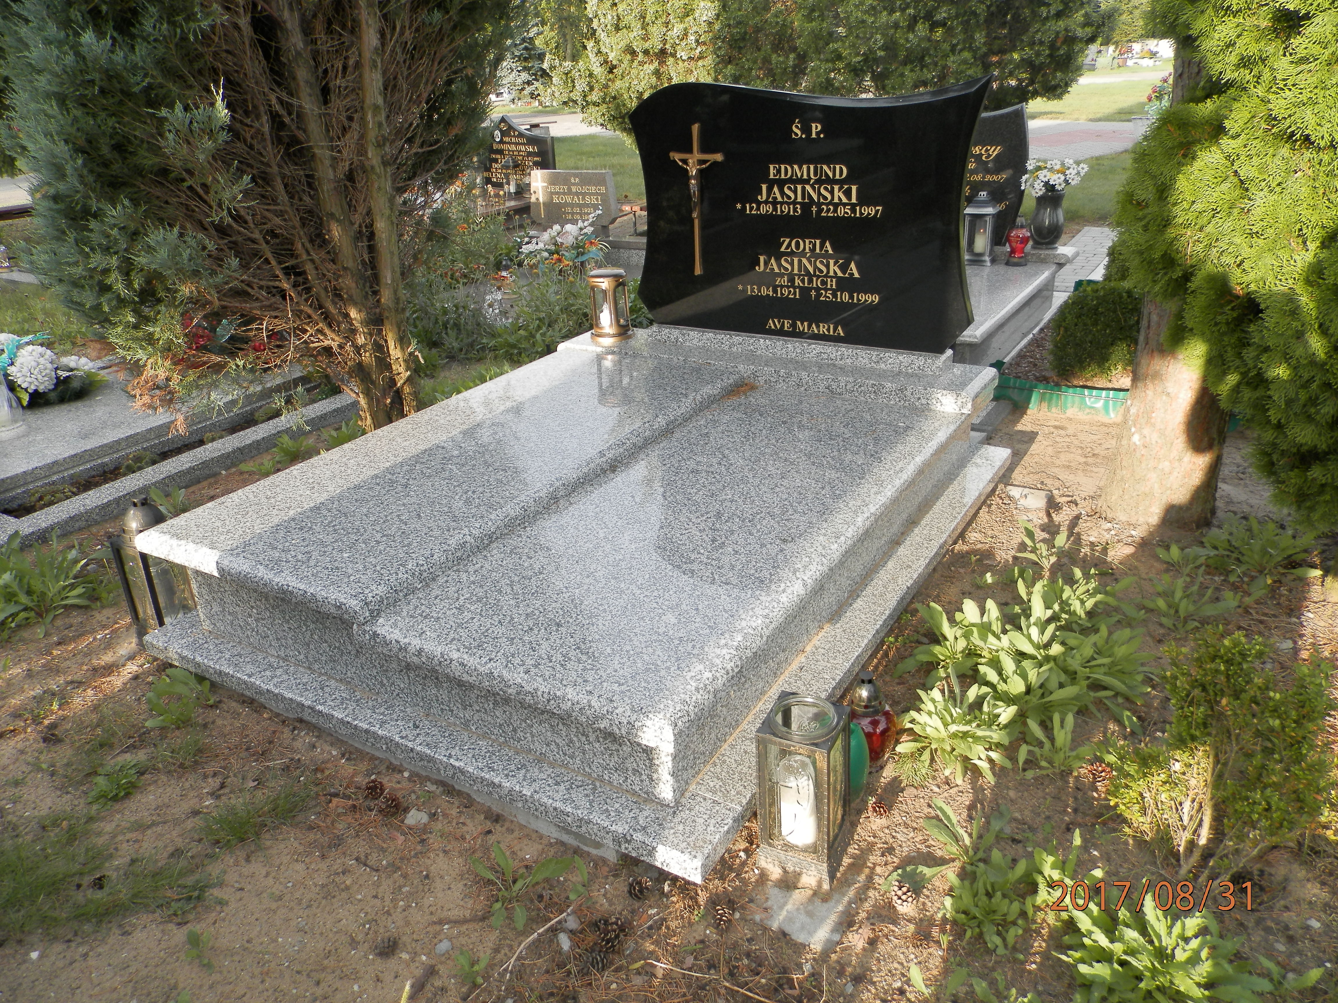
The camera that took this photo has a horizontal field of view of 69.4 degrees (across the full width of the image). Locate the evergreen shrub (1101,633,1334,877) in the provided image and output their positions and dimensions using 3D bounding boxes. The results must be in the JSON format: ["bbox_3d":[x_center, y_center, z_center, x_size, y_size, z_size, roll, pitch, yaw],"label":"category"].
[{"bbox_3d":[0.896,0.439,1.619,0.340,0.370,0.320,11,28,30],"label":"evergreen shrub"}]

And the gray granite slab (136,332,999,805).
[{"bbox_3d":[-0.082,-0.057,2.859,1.517,0.320,2.162,12,27,29],"label":"gray granite slab"}]

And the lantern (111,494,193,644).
[{"bbox_3d":[-1.355,0.168,2.563,0.133,0.383,0.133,12,27,29],"label":"lantern"}]

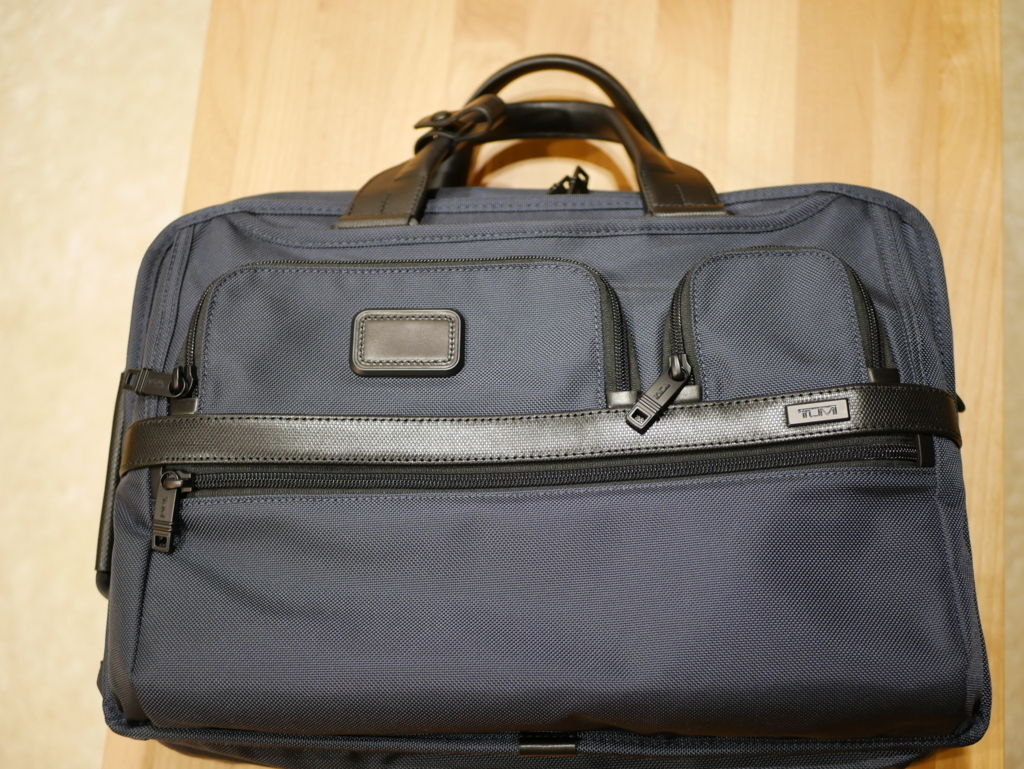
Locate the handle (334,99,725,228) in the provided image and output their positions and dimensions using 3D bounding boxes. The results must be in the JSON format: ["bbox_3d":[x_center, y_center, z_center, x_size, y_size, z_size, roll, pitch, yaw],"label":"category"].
[{"bbox_3d":[0.009,-0.112,0.757,0.198,0.052,0.058,-1,73,0],"label":"handle"}]

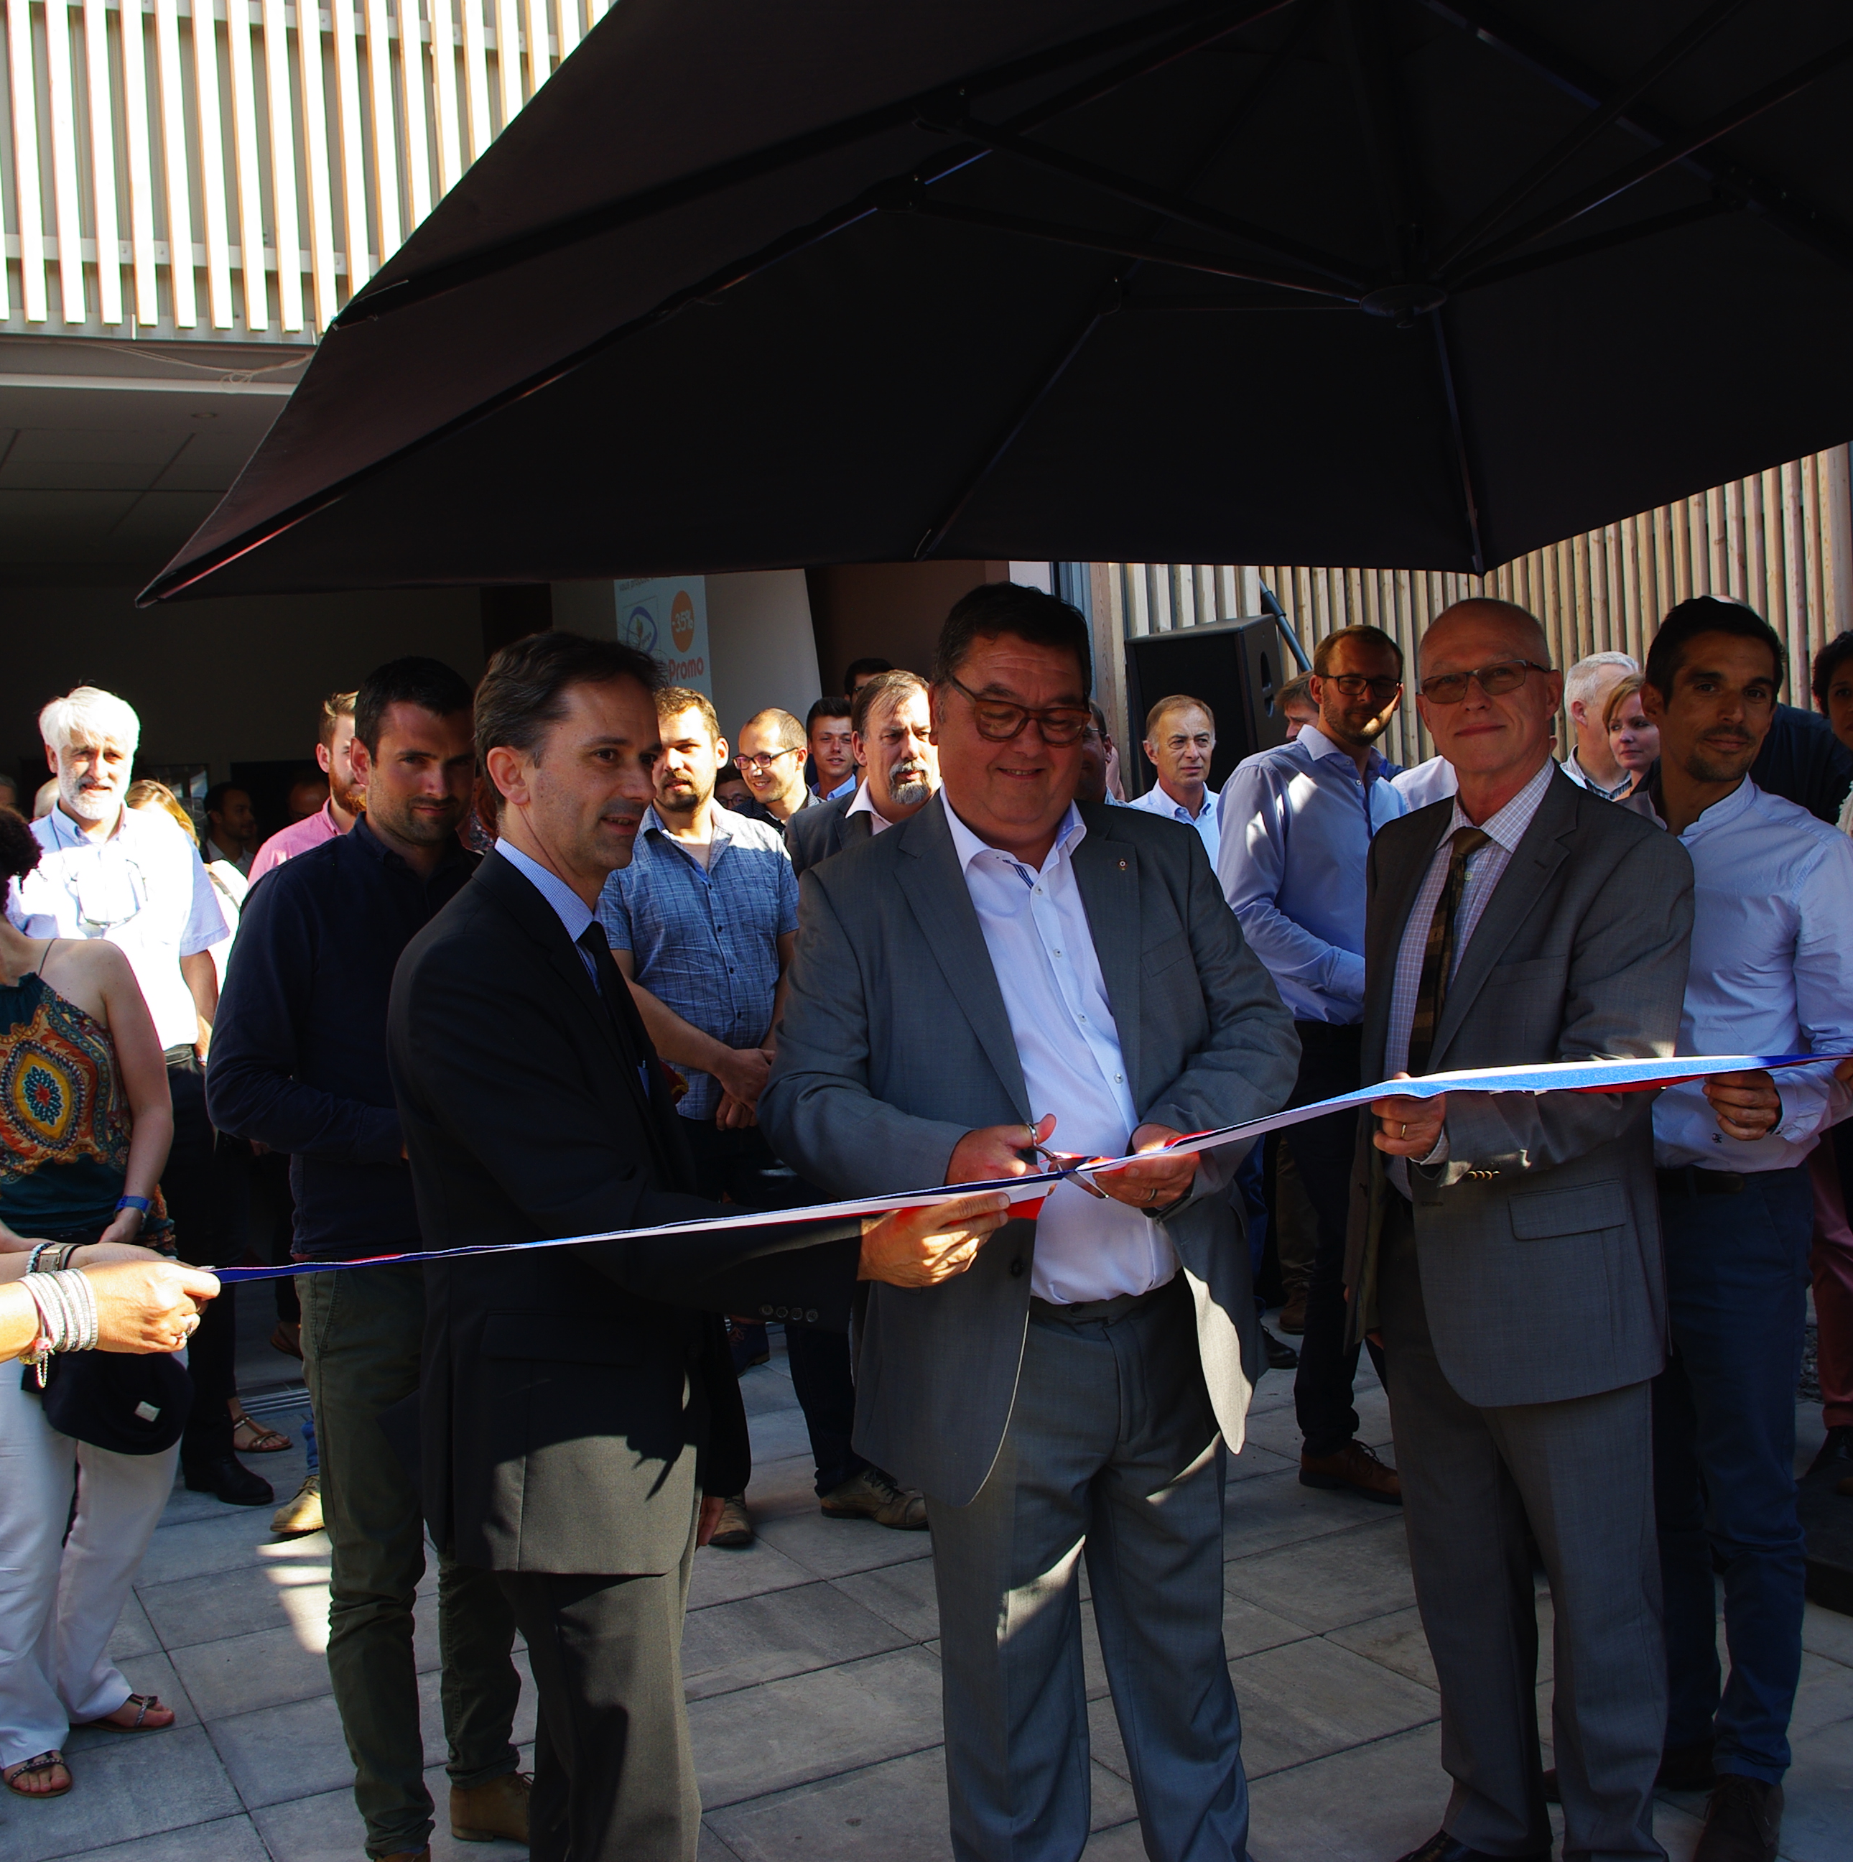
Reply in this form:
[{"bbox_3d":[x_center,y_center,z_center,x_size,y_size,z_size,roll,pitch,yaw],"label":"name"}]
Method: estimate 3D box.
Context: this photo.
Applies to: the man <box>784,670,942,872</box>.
[{"bbox_3d":[-0.044,0.325,4.450,0.550,1.760,0.350,-4,5,-11],"label":"man"}]

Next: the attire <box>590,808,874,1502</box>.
[{"bbox_3d":[-0.399,0.456,4.430,0.540,1.440,0.340,-5,5,-17],"label":"attire"}]

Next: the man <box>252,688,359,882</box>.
[{"bbox_3d":[-1.205,0.368,4.550,0.540,1.780,0.360,-5,5,-24],"label":"man"}]

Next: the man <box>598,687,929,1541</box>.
[{"bbox_3d":[-0.385,0.350,4.430,0.600,1.750,0.400,-5,5,-17],"label":"man"}]

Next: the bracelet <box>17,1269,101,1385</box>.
[{"bbox_3d":[-0.624,0.284,1.500,0.055,0.080,0.060,-7,6,-37],"label":"bracelet"}]

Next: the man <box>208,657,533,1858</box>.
[{"bbox_3d":[-0.790,0.472,3.170,0.580,1.770,0.420,-6,6,-30],"label":"man"}]

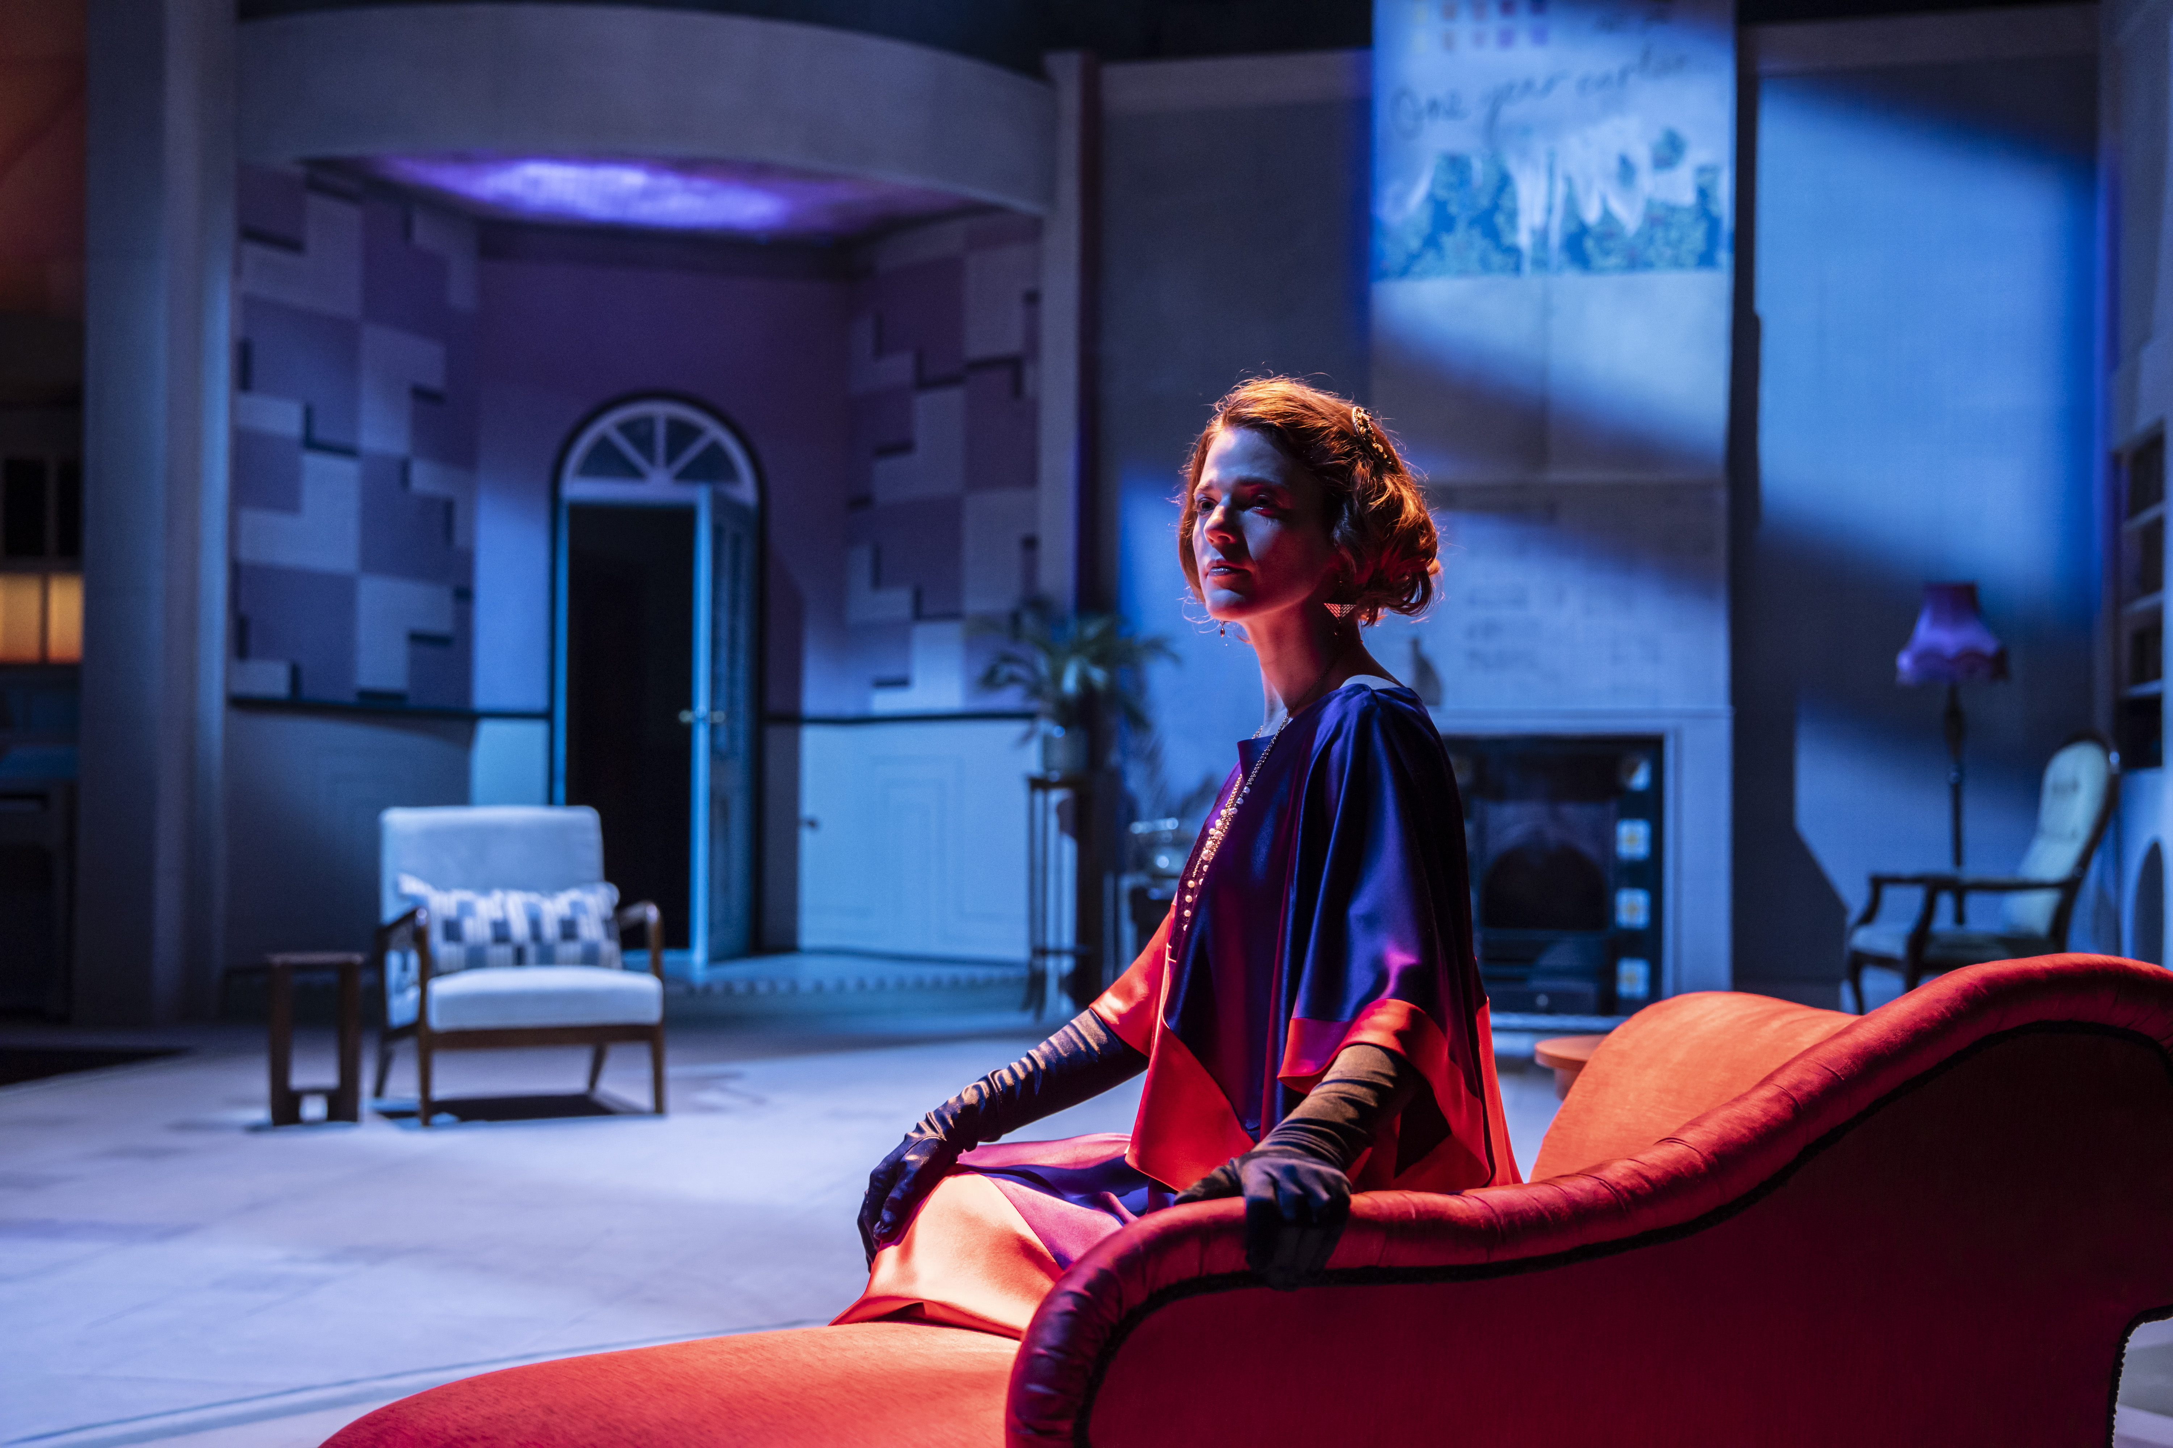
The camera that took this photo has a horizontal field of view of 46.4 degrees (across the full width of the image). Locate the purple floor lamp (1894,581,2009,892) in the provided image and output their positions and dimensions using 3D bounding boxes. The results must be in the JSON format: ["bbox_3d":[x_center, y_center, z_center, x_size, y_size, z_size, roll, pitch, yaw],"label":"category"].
[{"bbox_3d":[3.085,0.303,8.996,0.400,1.640,0.400,1,-1,0],"label":"purple floor lamp"}]

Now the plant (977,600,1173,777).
[{"bbox_3d":[-0.038,-0.140,9.453,0.720,0.660,0.680,1,-1,0],"label":"plant"}]

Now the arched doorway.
[{"bbox_3d":[-1.776,-0.196,10.528,0.830,2.300,0.250,1,-1,-17],"label":"arched doorway"}]

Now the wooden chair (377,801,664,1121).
[{"bbox_3d":[-1.565,0.642,7.006,0.665,0.810,0.740,1,-1,-23],"label":"wooden chair"}]

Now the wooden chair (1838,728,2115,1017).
[{"bbox_3d":[2.906,0.585,8.292,0.680,1.050,0.580,1,-1,-4],"label":"wooden chair"}]

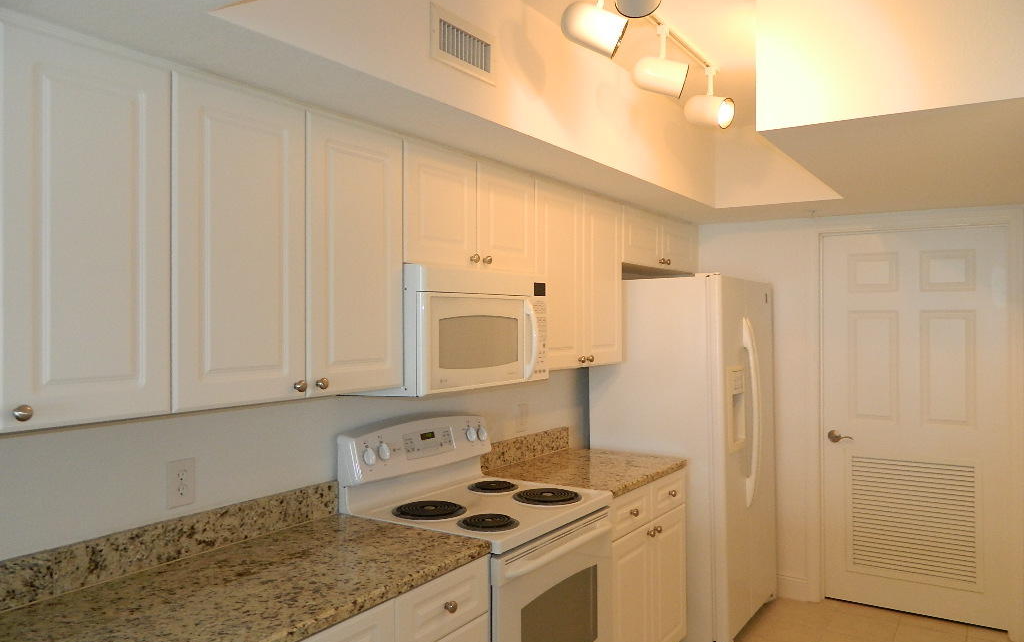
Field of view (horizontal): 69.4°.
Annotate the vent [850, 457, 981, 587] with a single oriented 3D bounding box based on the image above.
[{"bbox_3d":[2.103,1.034,3.875,0.600,0.615,0.025,0,0,34],"label":"vent"}]

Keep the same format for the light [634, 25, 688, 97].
[{"bbox_3d":[0.482,-0.844,2.401,0.181,0.249,0.113,0,0,8],"label":"light"}]

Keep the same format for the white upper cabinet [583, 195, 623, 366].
[{"bbox_3d":[0.409,-0.177,3.376,0.022,0.755,0.389,0,0,34],"label":"white upper cabinet"}]

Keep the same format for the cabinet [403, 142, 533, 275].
[{"bbox_3d":[-0.250,-0.363,2.660,0.320,0.377,0.758,0,0,34],"label":"cabinet"}]

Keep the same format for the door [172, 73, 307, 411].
[{"bbox_3d":[-0.656,-0.175,1.793,0.022,0.755,0.378,0,0,34],"label":"door"}]

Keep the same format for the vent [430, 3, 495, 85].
[{"bbox_3d":[-0.121,-0.751,2.024,0.018,0.141,0.295,0,0,34],"label":"vent"}]

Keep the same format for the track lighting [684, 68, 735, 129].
[{"bbox_3d":[0.748,-0.844,2.816,0.185,0.247,0.113,0,0,40],"label":"track lighting"}]

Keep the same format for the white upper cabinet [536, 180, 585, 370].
[{"bbox_3d":[0.073,-0.173,3.133,0.320,0.751,0.385,0,0,34],"label":"white upper cabinet"}]

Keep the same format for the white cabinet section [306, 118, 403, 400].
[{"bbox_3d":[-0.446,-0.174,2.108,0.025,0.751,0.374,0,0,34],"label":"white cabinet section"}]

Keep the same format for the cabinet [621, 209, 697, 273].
[{"bbox_3d":[0.683,-0.417,4.044,0.320,0.285,1.025,0,0,34],"label":"cabinet"}]

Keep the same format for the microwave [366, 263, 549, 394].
[{"bbox_3d":[-0.217,0.029,2.639,0.390,0.405,0.757,0,0,34],"label":"microwave"}]

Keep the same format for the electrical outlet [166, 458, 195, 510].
[{"bbox_3d":[-0.884,0.437,1.983,0.010,0.121,0.073,0,0,34],"label":"electrical outlet"}]

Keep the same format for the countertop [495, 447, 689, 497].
[{"bbox_3d":[0.318,0.648,3.204,0.638,0.036,0.757,0,0,34],"label":"countertop"}]

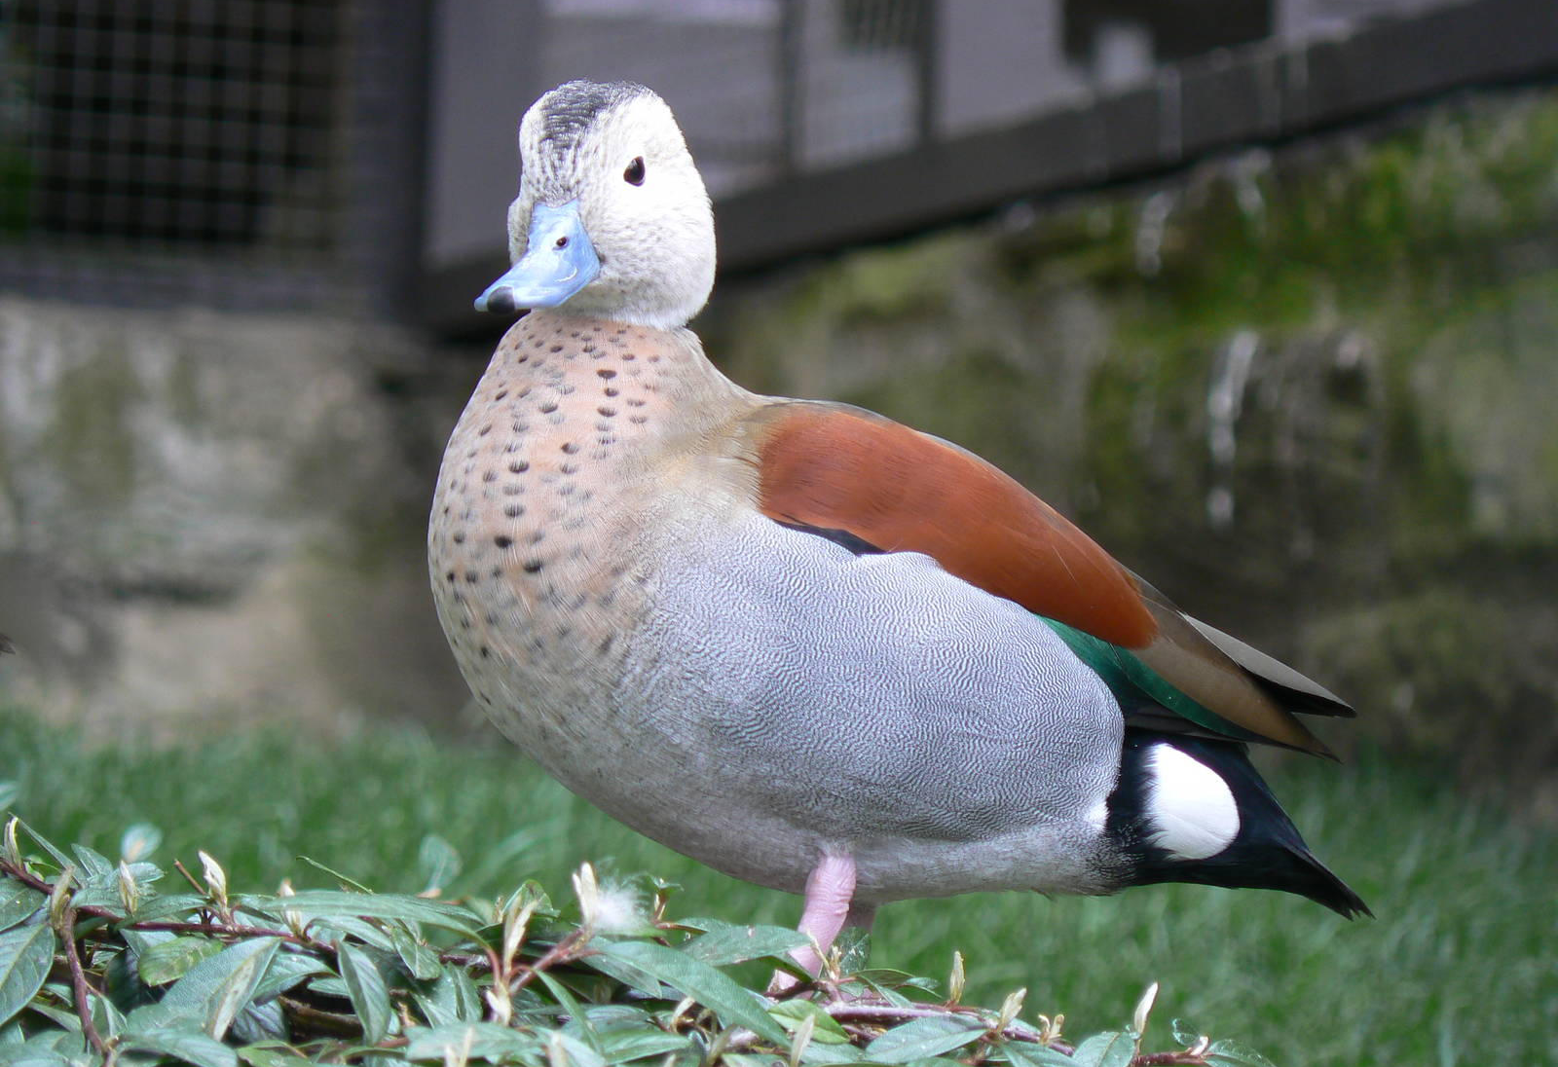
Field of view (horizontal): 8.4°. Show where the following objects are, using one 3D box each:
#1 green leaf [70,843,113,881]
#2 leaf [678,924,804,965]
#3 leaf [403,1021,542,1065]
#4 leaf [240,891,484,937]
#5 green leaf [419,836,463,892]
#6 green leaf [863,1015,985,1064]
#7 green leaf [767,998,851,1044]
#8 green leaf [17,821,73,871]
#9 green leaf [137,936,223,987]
[{"bbox_3d":[-0.156,0.075,2.420,0.008,0.015,0.004,-39,-14,-34],"label":"green leaf"},{"bbox_3d":[-0.008,0.093,2.400,0.030,0.006,0.013,6,32,3],"label":"leaf"},{"bbox_3d":[-0.074,0.124,2.580,0.035,0.004,0.013,-4,41,-17],"label":"leaf"},{"bbox_3d":[-0.093,0.086,2.400,0.054,0.007,0.015,5,25,-3],"label":"leaf"},{"bbox_3d":[-0.079,0.077,2.470,0.011,0.015,0.004,-3,-24,-1],"label":"green leaf"},{"bbox_3d":[0.036,0.126,2.630,0.032,0.004,0.013,-10,44,-18],"label":"green leaf"},{"bbox_3d":[0.007,0.109,2.380,0.021,0.004,0.012,20,42,18],"label":"green leaf"},{"bbox_3d":[-0.182,0.077,2.640,0.004,0.022,0.010,-33,35,20],"label":"green leaf"},{"bbox_3d":[-0.147,0.105,2.630,0.024,0.004,0.012,-21,49,-20],"label":"green leaf"}]

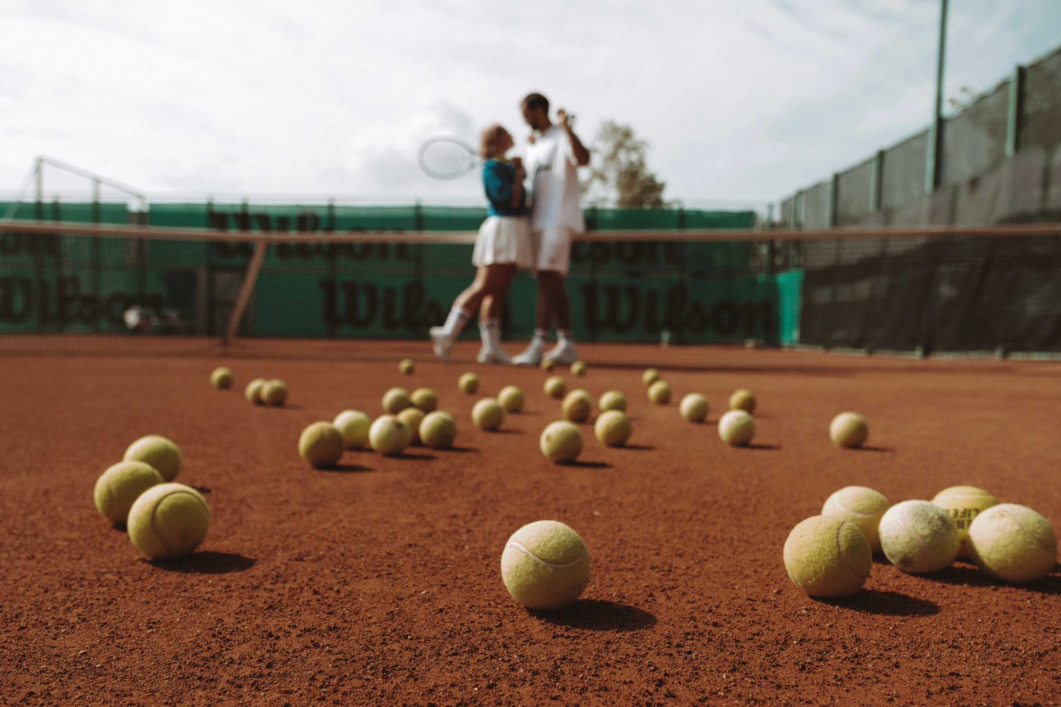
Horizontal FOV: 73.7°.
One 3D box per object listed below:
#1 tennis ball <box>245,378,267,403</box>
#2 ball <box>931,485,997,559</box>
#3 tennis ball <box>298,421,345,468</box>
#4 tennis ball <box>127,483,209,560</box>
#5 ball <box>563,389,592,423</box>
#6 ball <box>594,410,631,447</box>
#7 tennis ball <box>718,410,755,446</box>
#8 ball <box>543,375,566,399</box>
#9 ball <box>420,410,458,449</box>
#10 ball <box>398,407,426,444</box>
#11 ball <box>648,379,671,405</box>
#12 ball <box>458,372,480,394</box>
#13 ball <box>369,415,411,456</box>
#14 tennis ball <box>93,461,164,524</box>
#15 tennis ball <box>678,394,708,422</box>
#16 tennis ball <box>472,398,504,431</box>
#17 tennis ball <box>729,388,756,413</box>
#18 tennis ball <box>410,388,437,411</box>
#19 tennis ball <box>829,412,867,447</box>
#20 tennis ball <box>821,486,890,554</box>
[{"bbox_3d":[-0.695,0.099,1.815,0.067,0.067,0.067,1,2,0],"label":"tennis ball"},{"bbox_3d":[0.429,0.164,0.695,0.067,0.067,0.067,1,2,0],"label":"ball"},{"bbox_3d":[-0.297,0.131,1.013,0.067,0.067,0.067,1,2,0],"label":"tennis ball"},{"bbox_3d":[-0.335,0.155,0.656,0.067,0.067,0.067,1,2,0],"label":"tennis ball"},{"bbox_3d":[0.108,0.118,1.630,0.067,0.067,0.067,1,2,0],"label":"ball"},{"bbox_3d":[0.151,0.137,1.293,0.067,0.067,0.067,1,2,0],"label":"ball"},{"bbox_3d":[0.390,0.140,1.337,0.067,0.067,0.067,1,2,0],"label":"tennis ball"},{"bbox_3d":[0.073,0.101,2.120,0.067,0.067,0.067,1,2,0],"label":"ball"},{"bbox_3d":[-0.165,0.136,1.269,0.067,0.067,0.067,1,2,0],"label":"ball"},{"bbox_3d":[-0.216,0.134,1.298,0.067,0.067,0.067,1,2,0],"label":"ball"},{"bbox_3d":[0.386,0.116,2.115,0.067,0.067,0.067,1,2,0],"label":"ball"},{"bbox_3d":[-0.182,0.091,2.115,0.067,0.067,0.067,1,2,0],"label":"ball"},{"bbox_3d":[-0.227,0.132,1.146,0.067,0.067,0.067,1,2,0],"label":"ball"},{"bbox_3d":[-0.420,0.148,0.746,0.067,0.067,0.067,1,2,0],"label":"tennis ball"},{"bbox_3d":[0.385,0.126,1.658,0.067,0.067,0.067,1,2,0],"label":"tennis ball"},{"bbox_3d":[-0.091,0.129,1.508,0.067,0.067,0.067,1,2,0],"label":"tennis ball"},{"bbox_3d":[0.564,0.128,1.877,0.067,0.067,0.067,1,2,0],"label":"tennis ball"},{"bbox_3d":[-0.261,0.118,1.725,0.067,0.067,0.067,1,2,0],"label":"tennis ball"},{"bbox_3d":[0.579,0.141,1.282,0.067,0.067,0.067,1,2,0],"label":"tennis ball"},{"bbox_3d":[0.327,0.167,0.706,0.067,0.067,0.067,1,2,0],"label":"tennis ball"}]

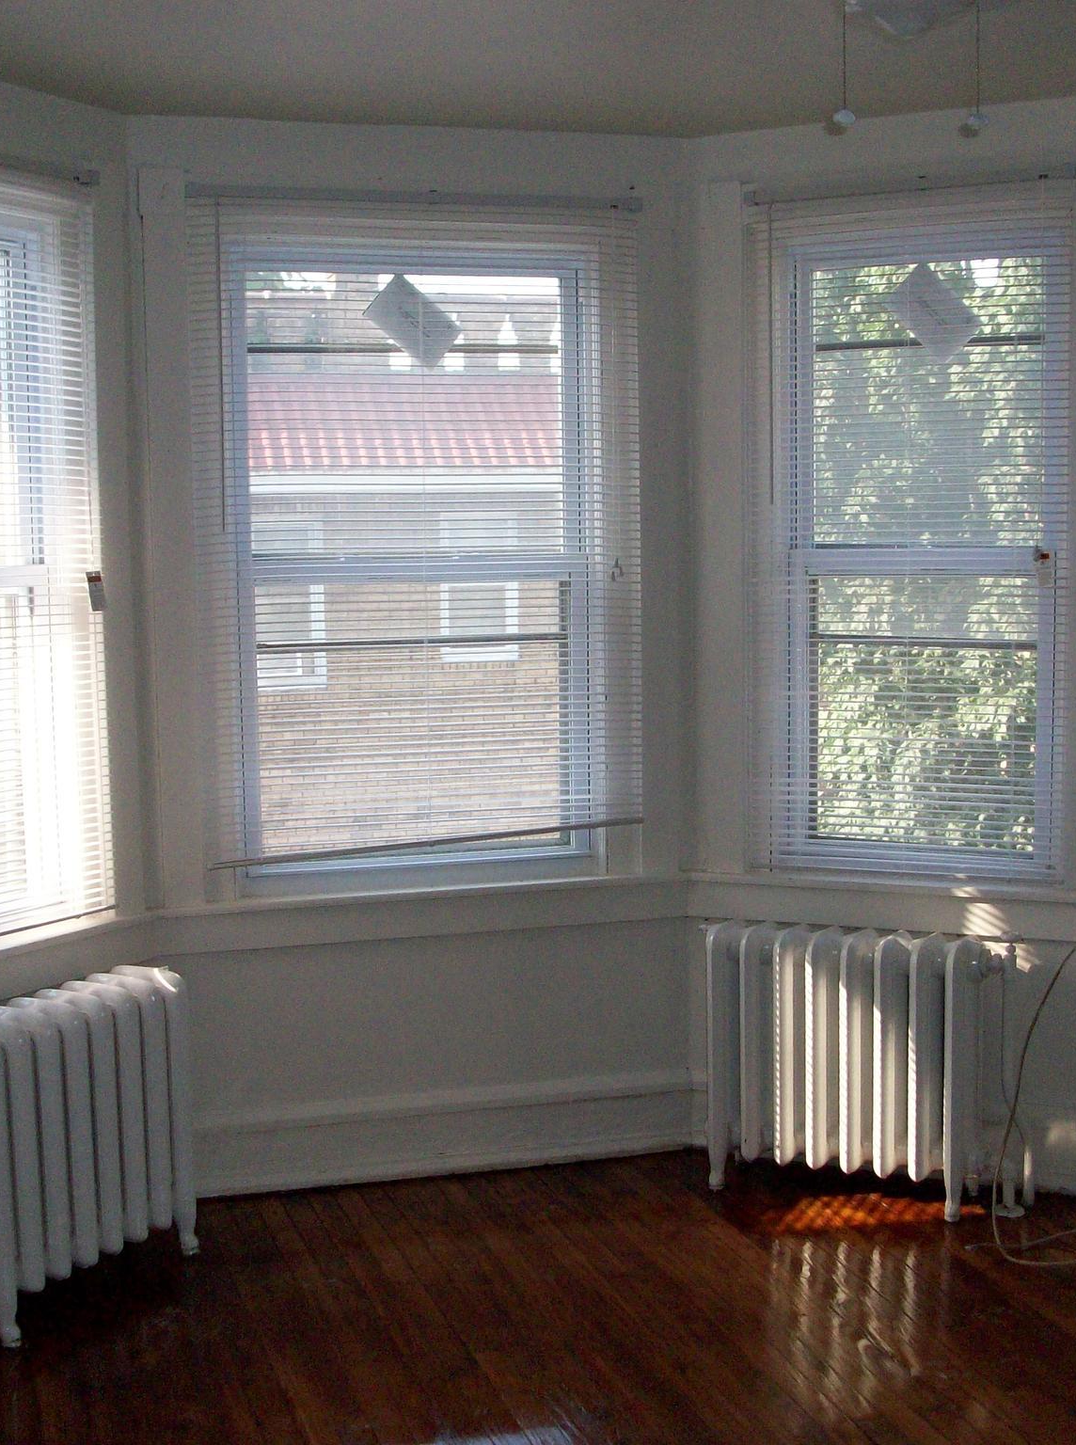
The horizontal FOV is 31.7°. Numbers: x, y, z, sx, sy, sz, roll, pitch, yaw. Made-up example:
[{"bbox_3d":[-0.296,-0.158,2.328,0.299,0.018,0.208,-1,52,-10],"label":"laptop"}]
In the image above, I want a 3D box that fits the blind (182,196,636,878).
[{"bbox_3d":[-0.260,-0.444,4.426,1.079,1.532,0.044,-3,6,-17],"label":"blind"}]

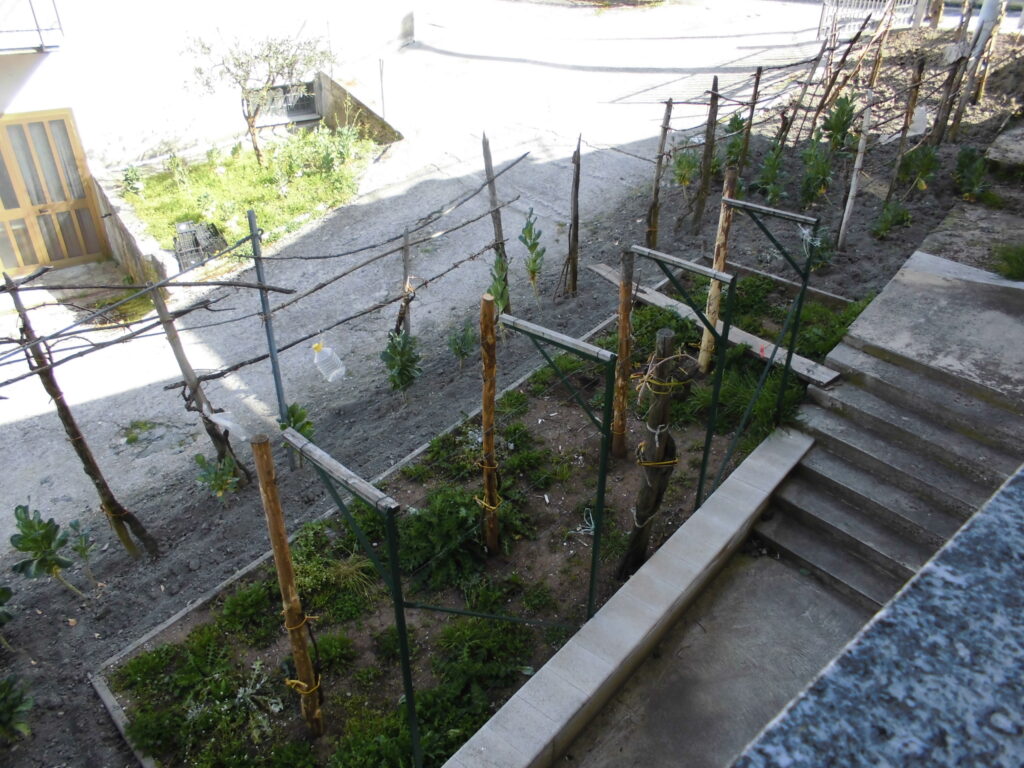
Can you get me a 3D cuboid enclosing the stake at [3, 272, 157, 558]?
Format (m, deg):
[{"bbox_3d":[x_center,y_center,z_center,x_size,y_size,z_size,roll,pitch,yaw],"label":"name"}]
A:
[{"bbox_3d":[-2.678,0.303,4.838,0.130,2.150,0.120,-27,38,-28],"label":"stake"}]

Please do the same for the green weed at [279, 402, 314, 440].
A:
[{"bbox_3d":[-1.892,0.402,6.801,0.340,0.551,0.340,0,28,0],"label":"green weed"}]

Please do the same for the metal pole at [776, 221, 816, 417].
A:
[{"bbox_3d":[2.299,-0.437,6.242,0.050,1.757,0.050,21,35,33],"label":"metal pole"}]

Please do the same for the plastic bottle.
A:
[{"bbox_3d":[-1.496,-0.185,6.322,0.170,0.320,0.170,-31,39,-11],"label":"plastic bottle"}]

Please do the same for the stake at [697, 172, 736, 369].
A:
[{"bbox_3d":[1.856,-0.957,6.961,0.090,1.932,0.090,8,30,14],"label":"stake"}]

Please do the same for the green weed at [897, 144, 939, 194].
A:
[{"bbox_3d":[5.478,-2.898,10.391,0.527,0.661,0.512,16,37,23],"label":"green weed"}]

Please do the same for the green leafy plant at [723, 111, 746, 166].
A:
[{"bbox_3d":[3.216,-3.459,11.118,0.330,0.828,0.330,8,30,14],"label":"green leafy plant"}]

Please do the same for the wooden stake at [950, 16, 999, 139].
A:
[{"bbox_3d":[7.423,-4.918,12.428,0.140,1.844,0.140,1,28,-1],"label":"wooden stake"}]

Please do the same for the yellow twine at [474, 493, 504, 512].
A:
[{"bbox_3d":[-0.163,0.821,5.331,0.195,0.085,0.130,-1,34,-2],"label":"yellow twine"}]

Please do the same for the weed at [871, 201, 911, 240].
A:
[{"bbox_3d":[4.662,-2.014,9.473,0.458,0.482,0.445,16,37,23],"label":"weed"}]

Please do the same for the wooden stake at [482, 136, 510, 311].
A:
[{"bbox_3d":[-0.155,-1.604,8.013,0.080,1.905,0.080,-7,29,0],"label":"wooden stake"}]

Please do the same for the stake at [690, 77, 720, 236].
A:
[{"bbox_3d":[2.540,-2.936,10.096,0.100,2.057,0.100,1,28,0],"label":"stake"}]

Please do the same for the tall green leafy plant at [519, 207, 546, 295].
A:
[{"bbox_3d":[0.215,-1.329,8.050,0.290,1.009,0.290,1,29,1],"label":"tall green leafy plant"}]

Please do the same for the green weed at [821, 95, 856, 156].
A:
[{"bbox_3d":[5.183,-4.034,12.209,0.480,0.956,0.480,11,31,19],"label":"green weed"}]

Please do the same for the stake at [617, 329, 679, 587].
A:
[{"bbox_3d":[0.833,0.521,4.703,0.220,1.826,0.200,9,30,11],"label":"stake"}]

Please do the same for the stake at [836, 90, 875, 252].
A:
[{"bbox_3d":[4.180,-2.539,9.345,0.080,1.957,0.080,-1,28,1],"label":"stake"}]

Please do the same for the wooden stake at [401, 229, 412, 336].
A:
[{"bbox_3d":[-0.923,-0.611,6.832,0.070,1.610,0.070,-1,33,-8],"label":"wooden stake"}]

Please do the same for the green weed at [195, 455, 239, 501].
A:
[{"bbox_3d":[-2.291,0.681,5.963,0.320,0.300,0.320,-13,31,-22],"label":"green weed"}]

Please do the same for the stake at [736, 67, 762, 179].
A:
[{"bbox_3d":[3.542,-3.817,11.614,0.080,1.793,0.080,3,28,-2],"label":"stake"}]

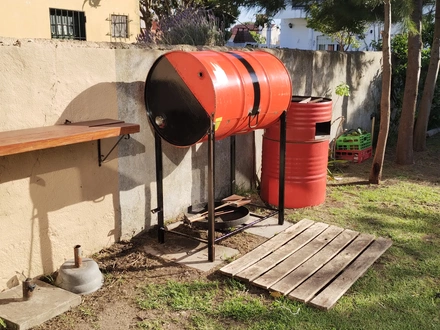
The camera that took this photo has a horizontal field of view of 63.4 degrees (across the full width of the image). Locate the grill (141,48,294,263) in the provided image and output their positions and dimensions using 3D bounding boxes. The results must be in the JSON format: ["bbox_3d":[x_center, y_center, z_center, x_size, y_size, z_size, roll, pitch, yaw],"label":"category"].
[{"bbox_3d":[0.041,-0.127,2.520,0.610,1.301,0.890,9,17,38],"label":"grill"}]

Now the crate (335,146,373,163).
[{"bbox_3d":[1.868,-0.170,4.922,0.330,0.175,0.450,10,17,39],"label":"crate"}]

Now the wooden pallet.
[{"bbox_3d":[0.584,0.577,2.216,0.619,0.055,0.983,10,17,39],"label":"wooden pallet"}]

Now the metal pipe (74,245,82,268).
[{"bbox_3d":[-0.795,0.508,1.978,0.042,0.135,0.042,-1,13,0],"label":"metal pipe"}]

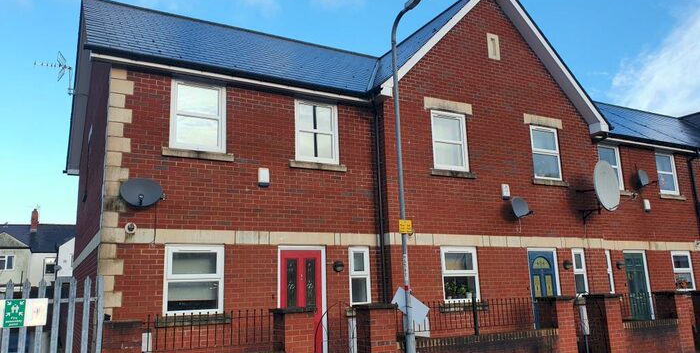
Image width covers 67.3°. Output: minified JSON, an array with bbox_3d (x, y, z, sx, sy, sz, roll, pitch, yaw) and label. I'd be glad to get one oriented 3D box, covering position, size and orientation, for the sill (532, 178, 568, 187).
[{"bbox_3d":[4.446,0.161,11.703,1.120,0.130,0.150,5,-14,-28],"label":"sill"}]

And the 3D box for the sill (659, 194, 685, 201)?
[{"bbox_3d":[8.737,0.578,14.274,1.130,0.130,0.150,5,-14,-28],"label":"sill"}]

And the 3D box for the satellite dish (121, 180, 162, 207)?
[{"bbox_3d":[-3.005,0.230,7.604,0.600,0.450,0.480,3,-13,-22],"label":"satellite dish"}]

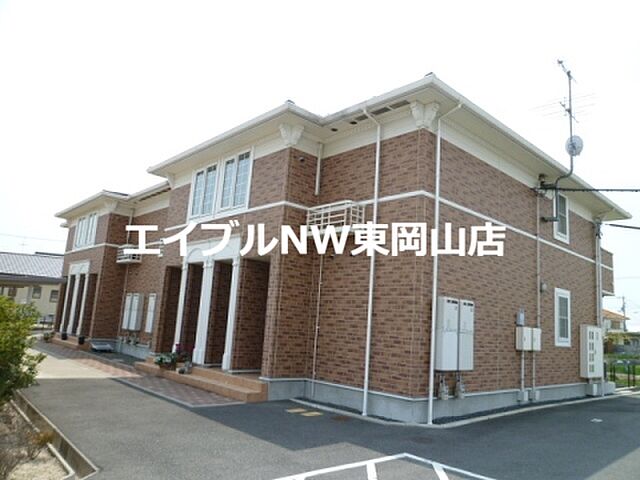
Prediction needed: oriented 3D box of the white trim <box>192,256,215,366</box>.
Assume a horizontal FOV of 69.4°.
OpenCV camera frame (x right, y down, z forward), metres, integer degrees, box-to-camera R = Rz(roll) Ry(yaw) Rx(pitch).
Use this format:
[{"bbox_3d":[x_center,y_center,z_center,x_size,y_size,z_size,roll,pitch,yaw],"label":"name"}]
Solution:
[{"bbox_3d":[-2.874,1.776,11.480,0.180,2.578,0.410,14,-14,-41],"label":"white trim"}]

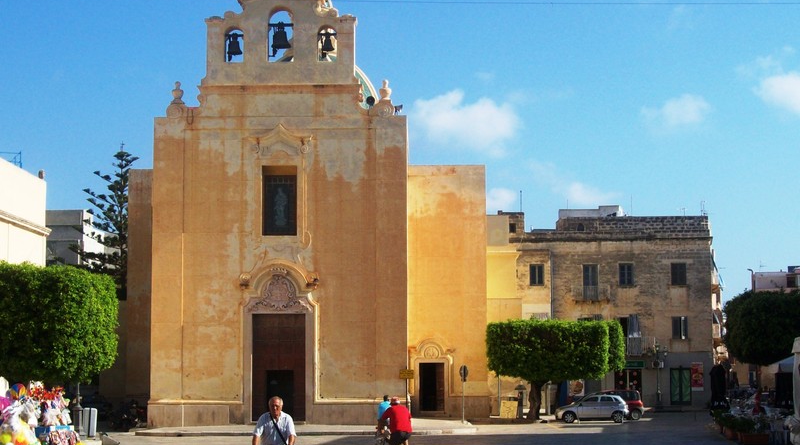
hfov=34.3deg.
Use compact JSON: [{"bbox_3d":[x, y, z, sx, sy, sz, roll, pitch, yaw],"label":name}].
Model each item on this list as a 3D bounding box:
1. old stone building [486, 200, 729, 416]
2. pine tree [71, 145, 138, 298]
[{"bbox_3d":[13.653,6.535,92.435,14.894,13.380,11.000,0,-7,0],"label":"old stone building"},{"bbox_3d":[-18.961,3.708,88.267,8.000,18.195,8.000,0,-7,0],"label":"pine tree"}]

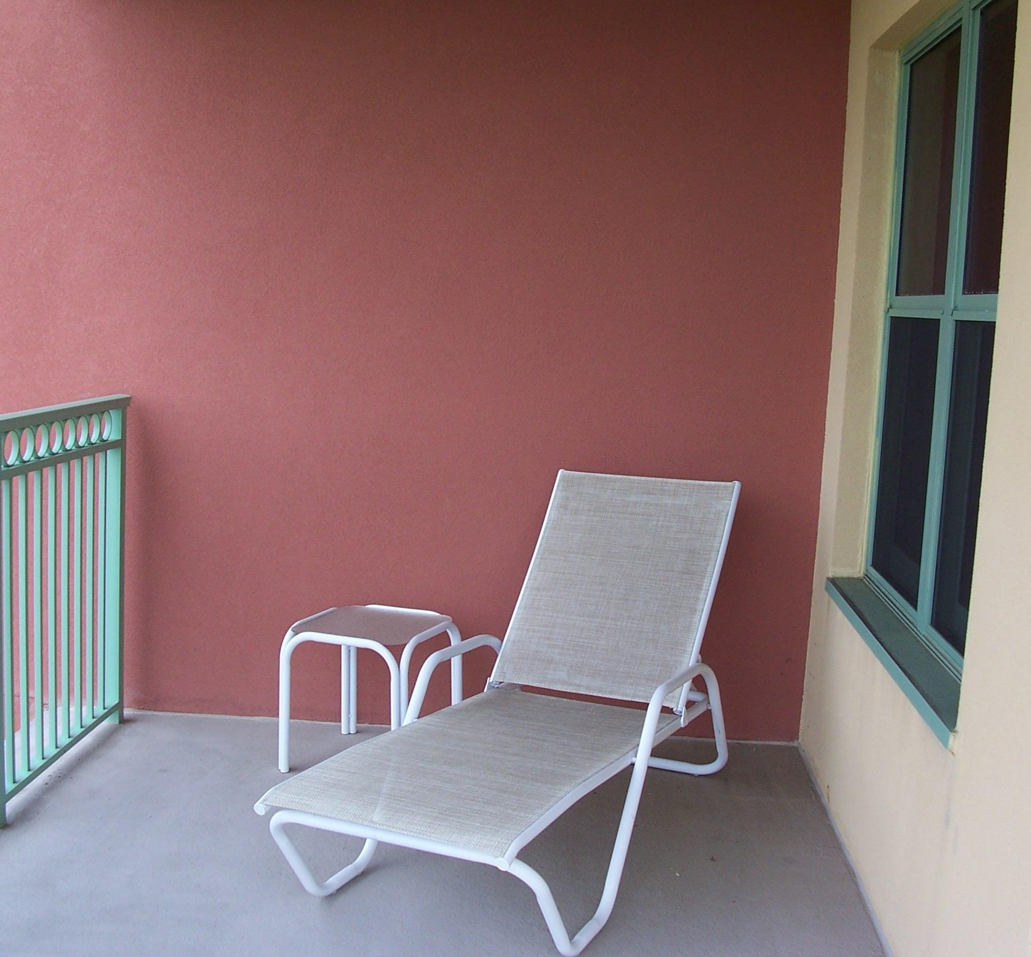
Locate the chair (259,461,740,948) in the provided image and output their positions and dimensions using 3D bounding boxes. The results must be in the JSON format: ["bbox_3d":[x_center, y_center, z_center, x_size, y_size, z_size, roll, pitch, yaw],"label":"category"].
[{"bbox_3d":[0.061,0.524,3.387,0.671,0.912,1.727,6,8,23],"label":"chair"}]

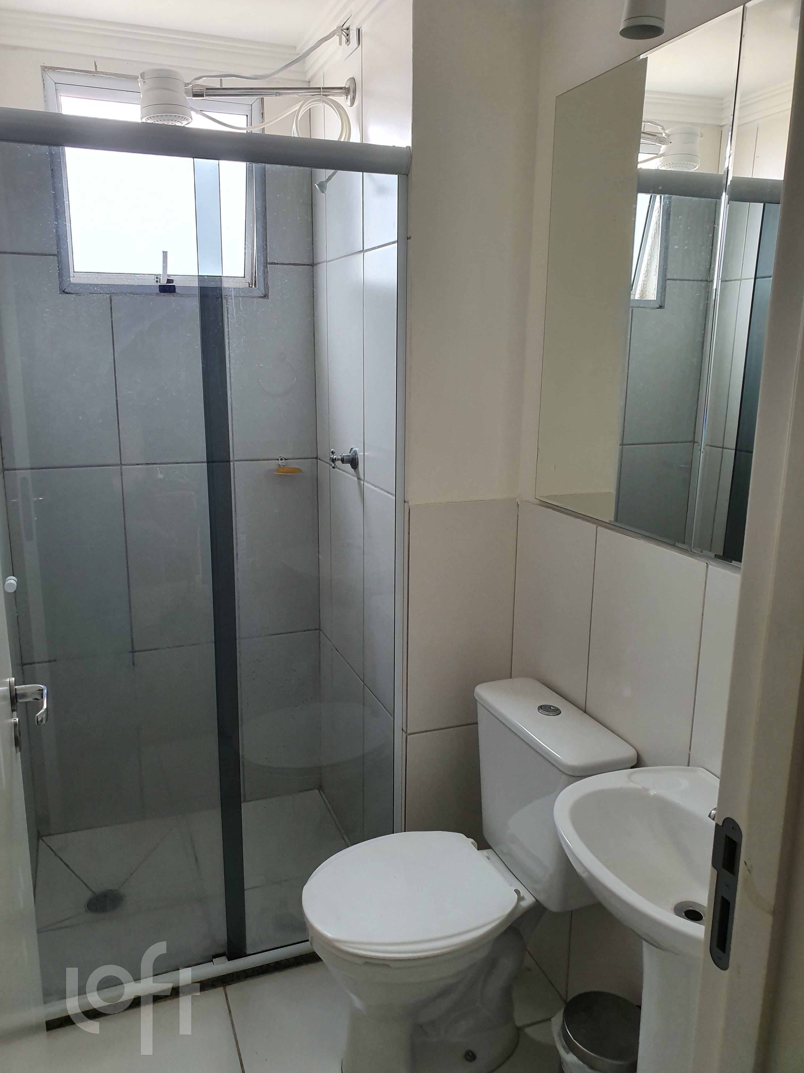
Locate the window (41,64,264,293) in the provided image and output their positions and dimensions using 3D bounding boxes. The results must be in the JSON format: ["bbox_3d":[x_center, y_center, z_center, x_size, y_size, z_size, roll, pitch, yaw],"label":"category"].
[{"bbox_3d":[-0.660,-0.950,2.227,0.567,0.552,0.090,-4,14,-20],"label":"window"}]

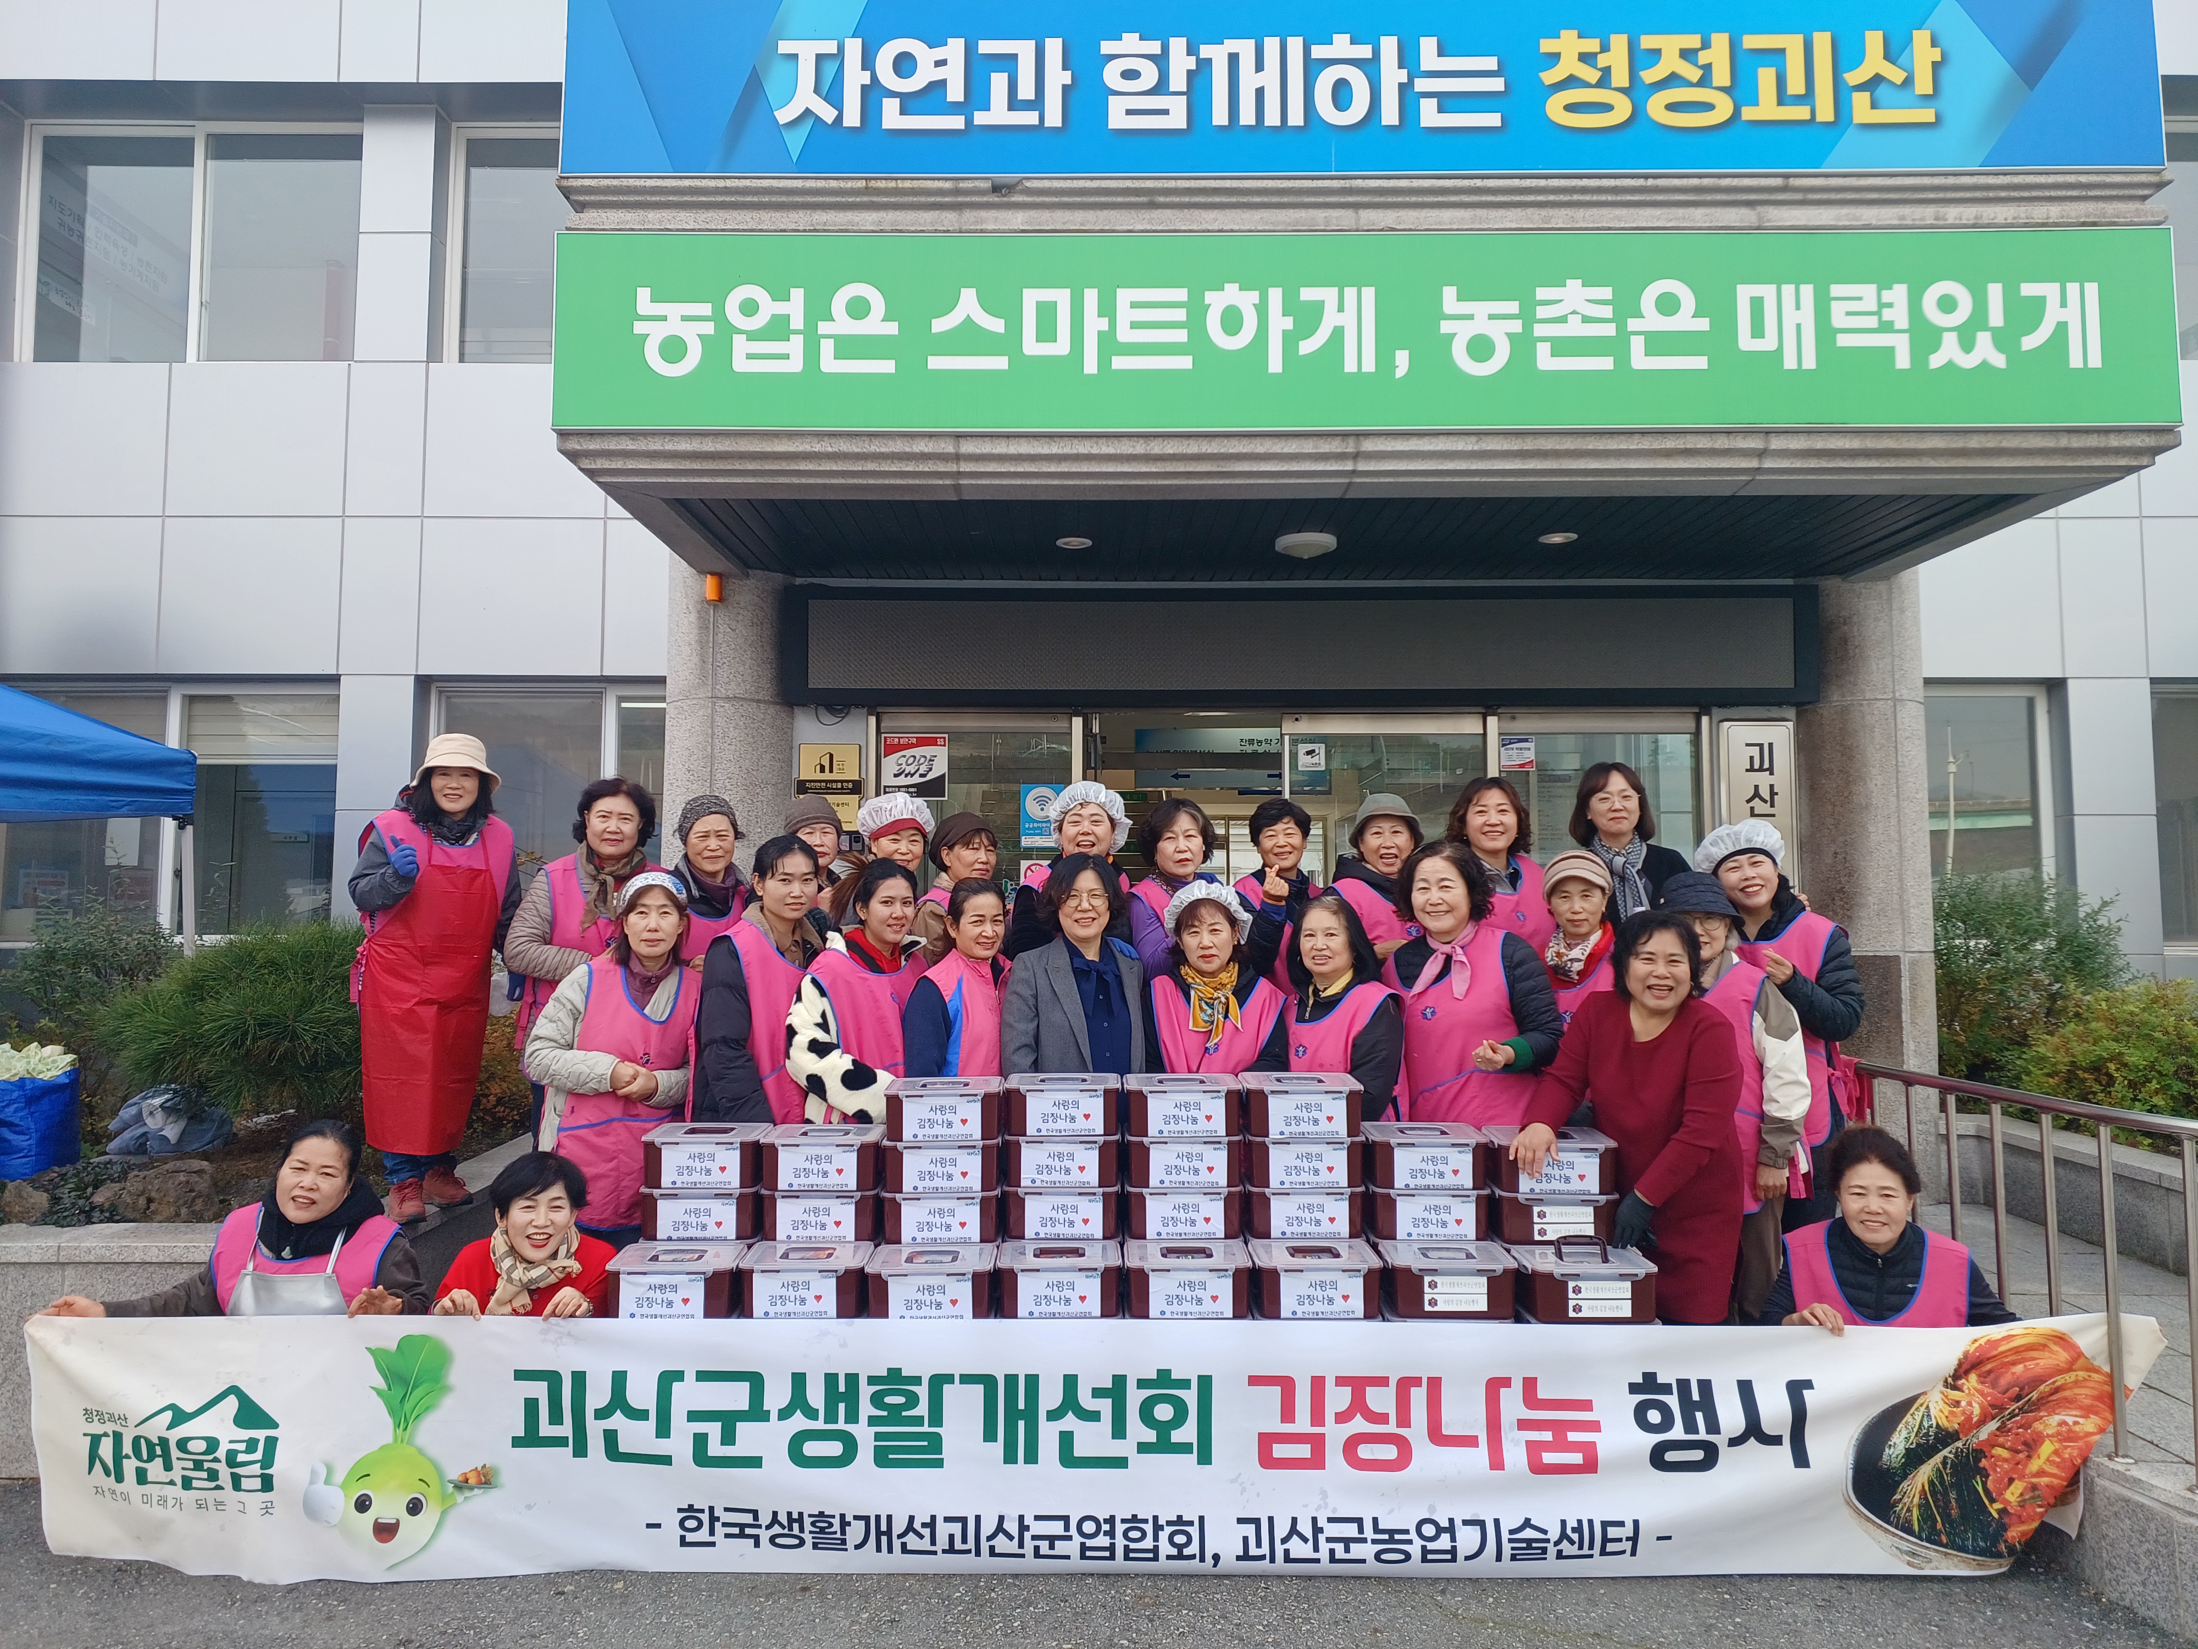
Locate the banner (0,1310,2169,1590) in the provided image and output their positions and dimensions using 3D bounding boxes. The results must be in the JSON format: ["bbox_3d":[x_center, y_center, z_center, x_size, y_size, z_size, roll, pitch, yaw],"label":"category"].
[{"bbox_3d":[-0.013,1.468,3.450,4.970,0.600,0.140,0,-4,0],"label":"banner"}]

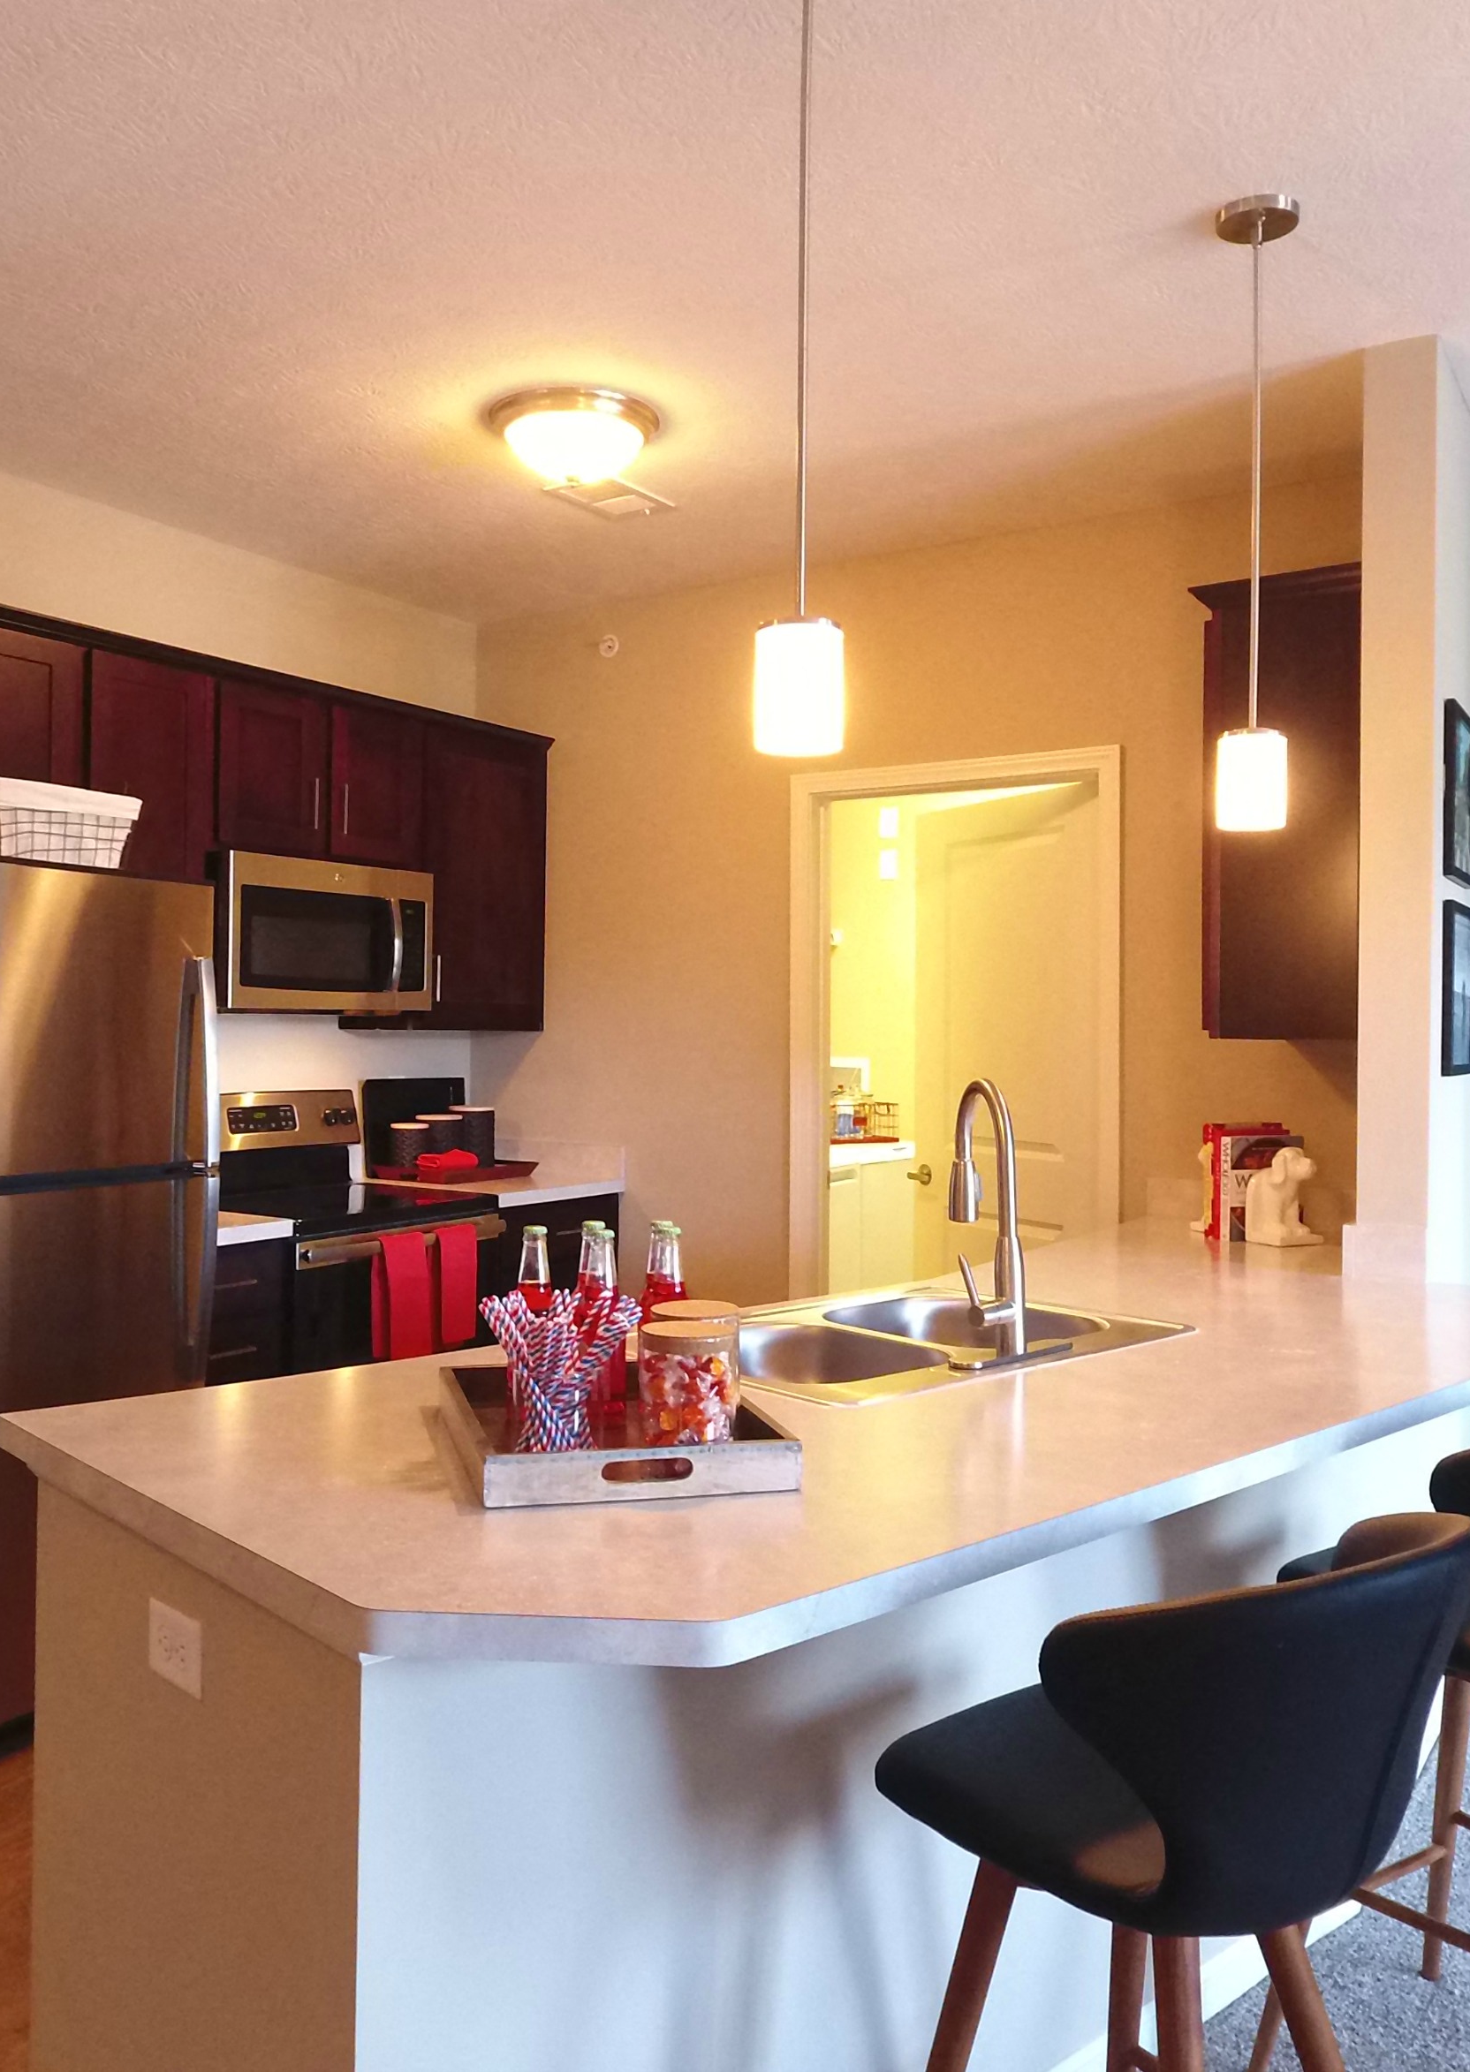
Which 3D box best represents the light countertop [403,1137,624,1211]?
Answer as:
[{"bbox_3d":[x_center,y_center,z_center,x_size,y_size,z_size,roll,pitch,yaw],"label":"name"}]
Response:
[{"bbox_3d":[-0.755,0.404,4.817,0.645,0.143,0.575,1,0,33],"label":"light countertop"}]

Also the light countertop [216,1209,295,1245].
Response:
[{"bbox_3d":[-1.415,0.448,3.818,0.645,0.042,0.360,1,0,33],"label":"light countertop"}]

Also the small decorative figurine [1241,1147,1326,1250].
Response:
[{"bbox_3d":[1.231,0.354,3.570,0.110,0.213,0.125,1,0,-43],"label":"small decorative figurine"}]

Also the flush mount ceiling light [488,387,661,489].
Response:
[{"bbox_3d":[-0.347,-1.268,3.440,0.372,0.140,0.372,1,0,0],"label":"flush mount ceiling light"}]

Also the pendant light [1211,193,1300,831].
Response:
[{"bbox_3d":[0.839,-0.829,2.570,0.136,0.994,0.136,1,0,33],"label":"pendant light"}]

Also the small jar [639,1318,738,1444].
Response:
[{"bbox_3d":[-0.048,0.368,1.635,0.100,0.133,0.100,1,0,0],"label":"small jar"}]

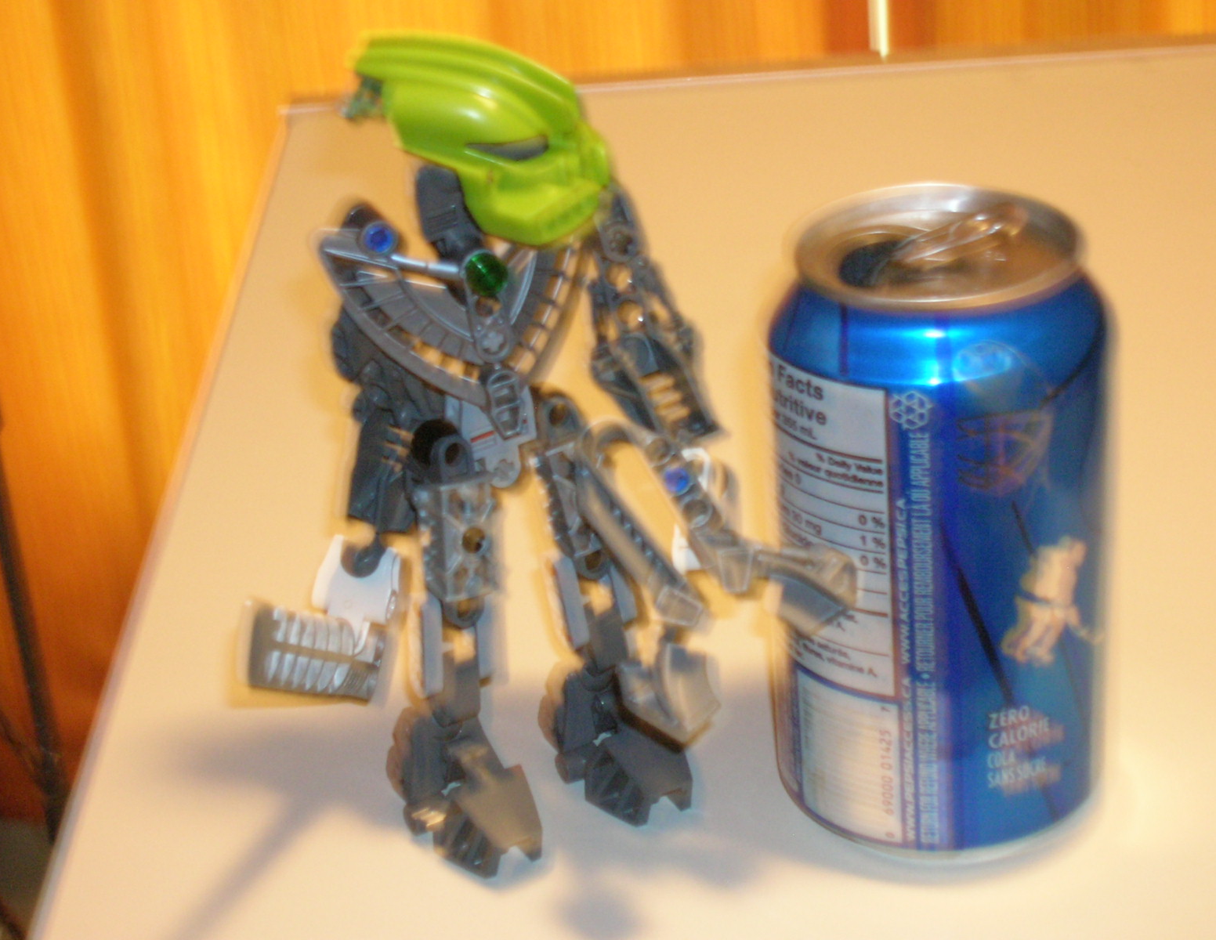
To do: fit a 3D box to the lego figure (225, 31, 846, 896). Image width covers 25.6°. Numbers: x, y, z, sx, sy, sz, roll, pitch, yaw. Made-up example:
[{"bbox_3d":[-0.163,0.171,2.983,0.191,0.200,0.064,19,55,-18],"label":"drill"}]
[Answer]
[{"bbox_3d":[-0.016,0.003,0.510,0.098,0.169,0.087,-18,30,-26],"label":"lego figure"}]

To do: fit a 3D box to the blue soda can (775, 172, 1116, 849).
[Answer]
[{"bbox_3d":[0.066,0.012,0.535,0.066,0.122,0.066,-3,27,1],"label":"blue soda can"}]

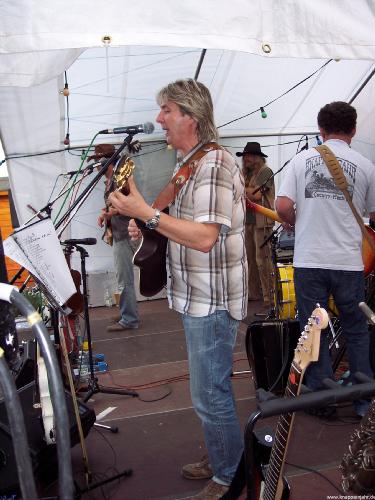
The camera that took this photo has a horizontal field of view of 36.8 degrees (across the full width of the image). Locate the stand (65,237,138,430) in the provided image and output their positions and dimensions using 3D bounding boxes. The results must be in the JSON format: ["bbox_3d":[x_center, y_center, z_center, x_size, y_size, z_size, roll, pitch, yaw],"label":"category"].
[{"bbox_3d":[-0.605,0.446,3.623,0.480,1.050,0.500,-2,5,6],"label":"stand"}]

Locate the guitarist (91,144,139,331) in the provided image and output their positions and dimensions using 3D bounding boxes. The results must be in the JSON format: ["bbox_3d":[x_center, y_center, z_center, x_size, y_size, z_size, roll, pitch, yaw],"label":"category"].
[{"bbox_3d":[-0.742,-0.128,5.725,0.470,1.860,0.520,-4,5,-16],"label":"guitarist"}]

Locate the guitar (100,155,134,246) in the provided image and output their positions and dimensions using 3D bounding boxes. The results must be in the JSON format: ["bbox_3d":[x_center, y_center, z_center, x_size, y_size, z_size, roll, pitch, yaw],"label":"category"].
[{"bbox_3d":[-0.671,-0.464,5.450,0.100,0.902,0.360,7,28,-18],"label":"guitar"}]

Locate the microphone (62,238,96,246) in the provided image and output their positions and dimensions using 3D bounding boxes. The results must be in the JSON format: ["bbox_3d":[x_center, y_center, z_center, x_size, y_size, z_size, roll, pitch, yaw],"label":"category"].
[{"bbox_3d":[-0.694,-0.048,3.620,0.210,0.050,0.050,-3,5,0],"label":"microphone"}]

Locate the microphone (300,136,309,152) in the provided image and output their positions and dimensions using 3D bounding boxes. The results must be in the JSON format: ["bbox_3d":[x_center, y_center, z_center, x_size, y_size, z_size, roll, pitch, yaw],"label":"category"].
[{"bbox_3d":[1.208,-1.086,5.800,0.050,0.165,0.050,-3,5,0],"label":"microphone"}]

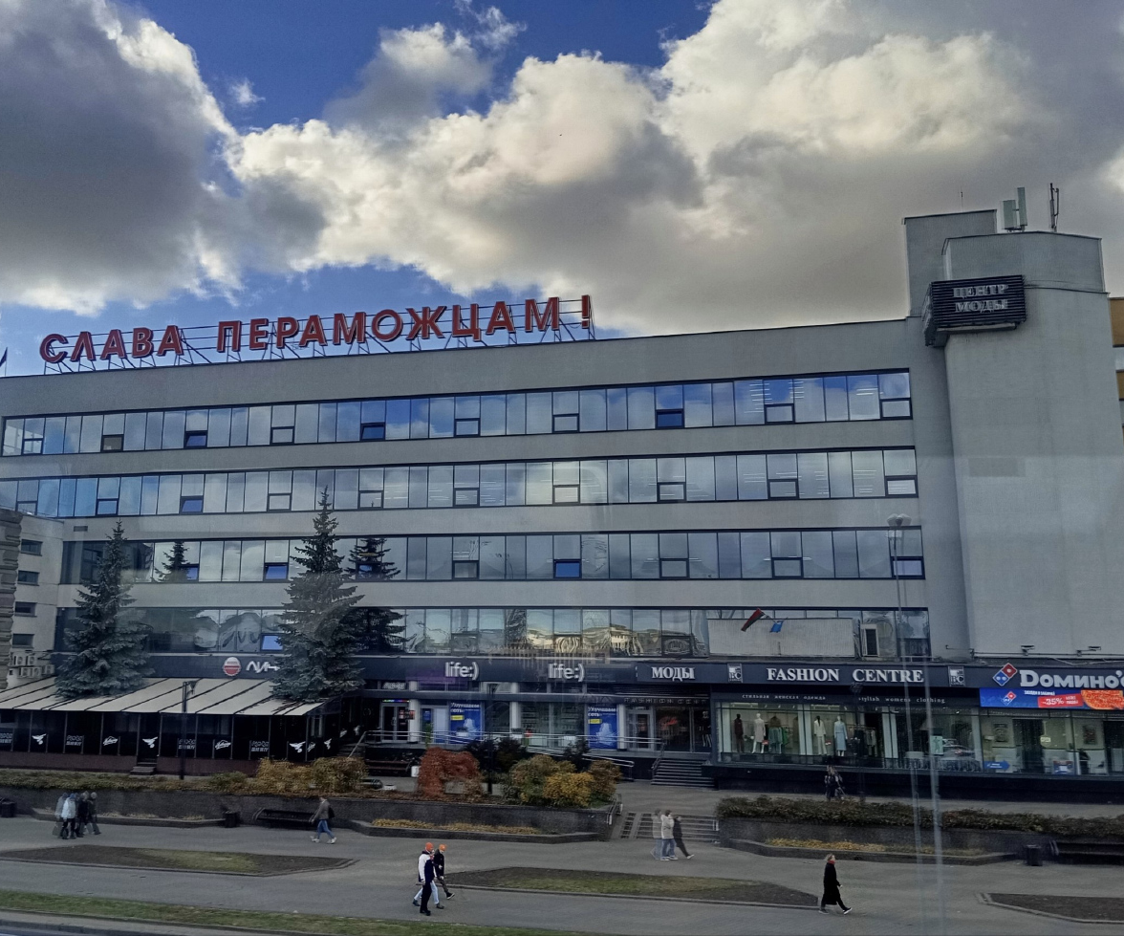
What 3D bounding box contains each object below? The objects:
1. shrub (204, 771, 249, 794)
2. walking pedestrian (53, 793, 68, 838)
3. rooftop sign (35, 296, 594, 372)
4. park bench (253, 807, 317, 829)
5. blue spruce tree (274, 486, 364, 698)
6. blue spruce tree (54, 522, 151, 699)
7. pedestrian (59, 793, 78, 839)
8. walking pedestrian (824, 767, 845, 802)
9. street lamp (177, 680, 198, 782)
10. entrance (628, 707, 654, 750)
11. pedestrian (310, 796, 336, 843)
[{"bbox_3d":[-14.926,13.941,44.859,1.950,0.775,1.400,-2,-10,13],"label":"shrub"},{"bbox_3d":[-20.273,14.039,40.807,0.500,1.710,0.500,-2,-10,13],"label":"walking pedestrian"},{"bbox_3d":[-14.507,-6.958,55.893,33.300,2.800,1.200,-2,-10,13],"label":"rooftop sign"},{"bbox_3d":[-11.697,14.727,42.391,2.500,0.800,0.750,-2,-10,13],"label":"park bench"},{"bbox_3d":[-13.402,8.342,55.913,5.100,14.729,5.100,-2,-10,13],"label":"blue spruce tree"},{"bbox_3d":[-23.023,8.964,51.270,4.600,12.400,4.600,-2,-10,13],"label":"blue spruce tree"},{"bbox_3d":[-19.719,13.972,40.438,0.550,1.730,0.520,-2,-10,13],"label":"pedestrian"},{"bbox_3d":[11.149,13.048,41.486,0.650,1.620,0.500,-2,-10,13],"label":"walking pedestrian"},{"bbox_3d":[-17.623,12.342,47.305,0.700,4.540,0.350,-2,-10,13],"label":"street lamp"},{"bbox_3d":[3.843,12.852,49.333,1.380,2.100,0.200,-2,-10,13],"label":"entrance"},{"bbox_3d":[-9.413,13.845,39.754,0.880,1.710,0.520,-2,-10,13],"label":"pedestrian"}]

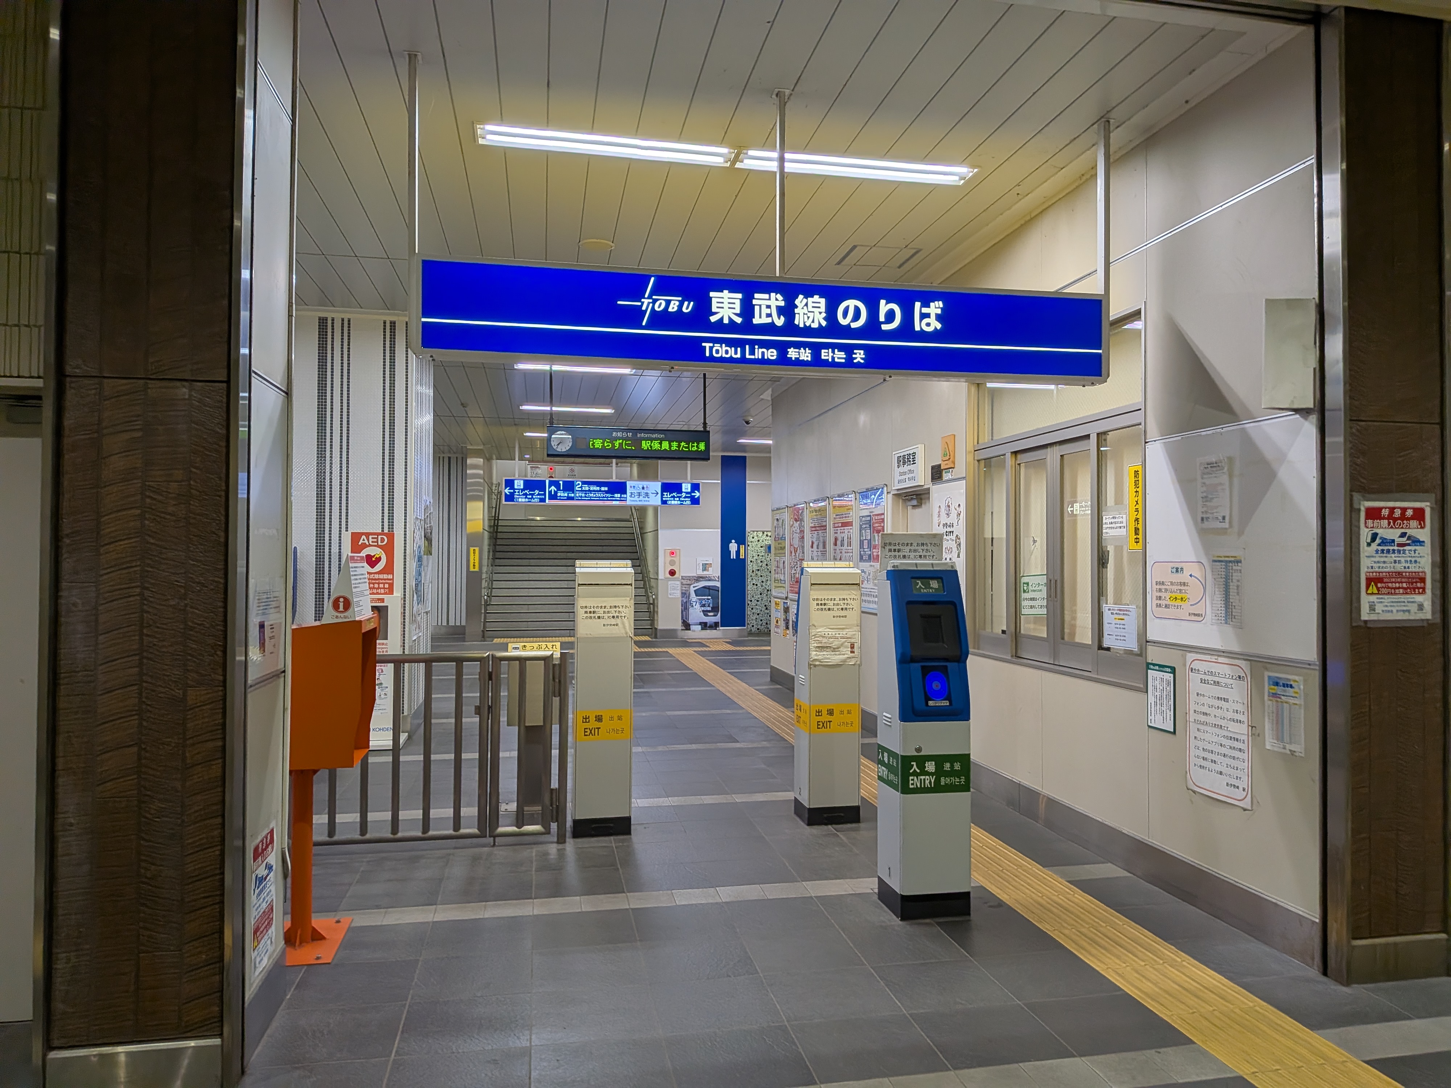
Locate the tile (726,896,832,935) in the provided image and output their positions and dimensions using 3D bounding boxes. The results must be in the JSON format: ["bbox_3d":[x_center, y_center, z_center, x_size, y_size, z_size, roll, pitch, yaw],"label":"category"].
[{"bbox_3d":[0.236,1.613,4.344,0.415,0.010,0.389,0,-1,-10],"label":"tile"}]

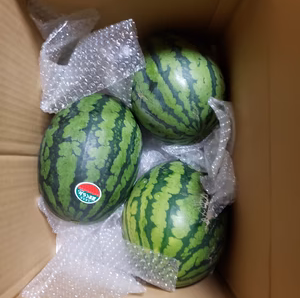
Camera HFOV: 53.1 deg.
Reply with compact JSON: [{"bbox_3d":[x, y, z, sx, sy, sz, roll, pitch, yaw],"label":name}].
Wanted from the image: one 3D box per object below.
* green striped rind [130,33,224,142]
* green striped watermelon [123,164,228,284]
[{"bbox_3d":[0.041,-0.090,0.462,0.142,0.142,0.182,-24,72,0],"label":"green striped rind"},{"bbox_3d":[0.038,0.112,0.459,0.156,0.156,0.187,7,84,0],"label":"green striped watermelon"}]

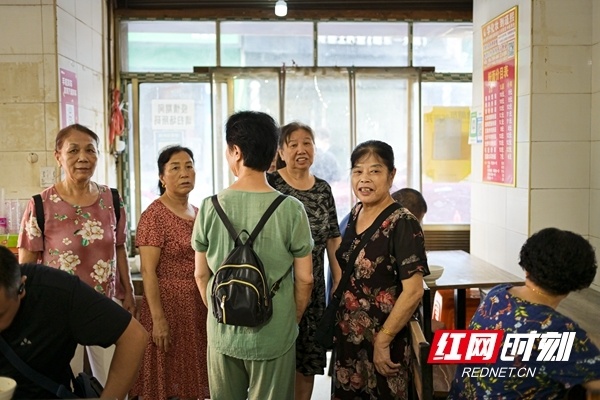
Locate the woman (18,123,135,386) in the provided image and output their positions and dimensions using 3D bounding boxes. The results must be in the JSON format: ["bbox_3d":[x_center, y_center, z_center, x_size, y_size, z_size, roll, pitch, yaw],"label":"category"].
[{"bbox_3d":[-0.885,0.469,2.679,0.470,1.545,0.300,-1,3,-22],"label":"woman"}]

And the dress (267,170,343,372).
[{"bbox_3d":[-0.005,0.326,3.052,0.430,0.950,0.270,0,3,-1],"label":"dress"}]

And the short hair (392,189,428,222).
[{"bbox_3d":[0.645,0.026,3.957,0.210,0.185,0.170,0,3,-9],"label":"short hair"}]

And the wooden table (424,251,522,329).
[{"bbox_3d":[0.920,0.785,4.189,0.600,0.750,1.250,0,3,-2],"label":"wooden table"}]

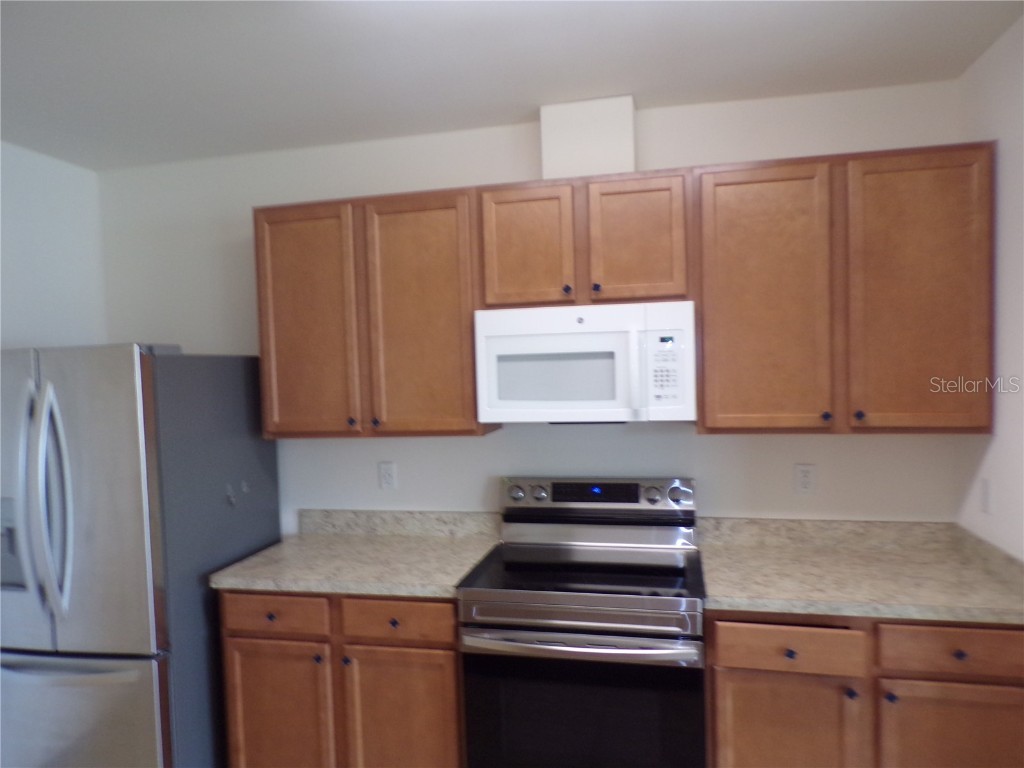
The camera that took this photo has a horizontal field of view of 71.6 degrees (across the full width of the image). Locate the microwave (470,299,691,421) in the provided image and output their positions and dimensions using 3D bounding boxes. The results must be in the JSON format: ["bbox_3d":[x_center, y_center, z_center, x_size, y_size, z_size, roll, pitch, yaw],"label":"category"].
[{"bbox_3d":[0.286,-0.077,2.641,0.759,0.402,0.400,-1,3,13],"label":"microwave"}]

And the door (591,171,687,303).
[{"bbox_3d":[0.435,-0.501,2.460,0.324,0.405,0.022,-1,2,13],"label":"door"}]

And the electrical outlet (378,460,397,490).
[{"bbox_3d":[-0.537,0.396,3.052,0.072,0.117,0.012,-1,3,13],"label":"electrical outlet"}]

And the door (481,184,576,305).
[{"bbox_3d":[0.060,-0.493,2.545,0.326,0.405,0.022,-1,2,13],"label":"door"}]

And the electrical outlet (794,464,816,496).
[{"bbox_3d":[1.104,0.365,2.678,0.072,0.117,0.012,-1,3,13],"label":"electrical outlet"}]

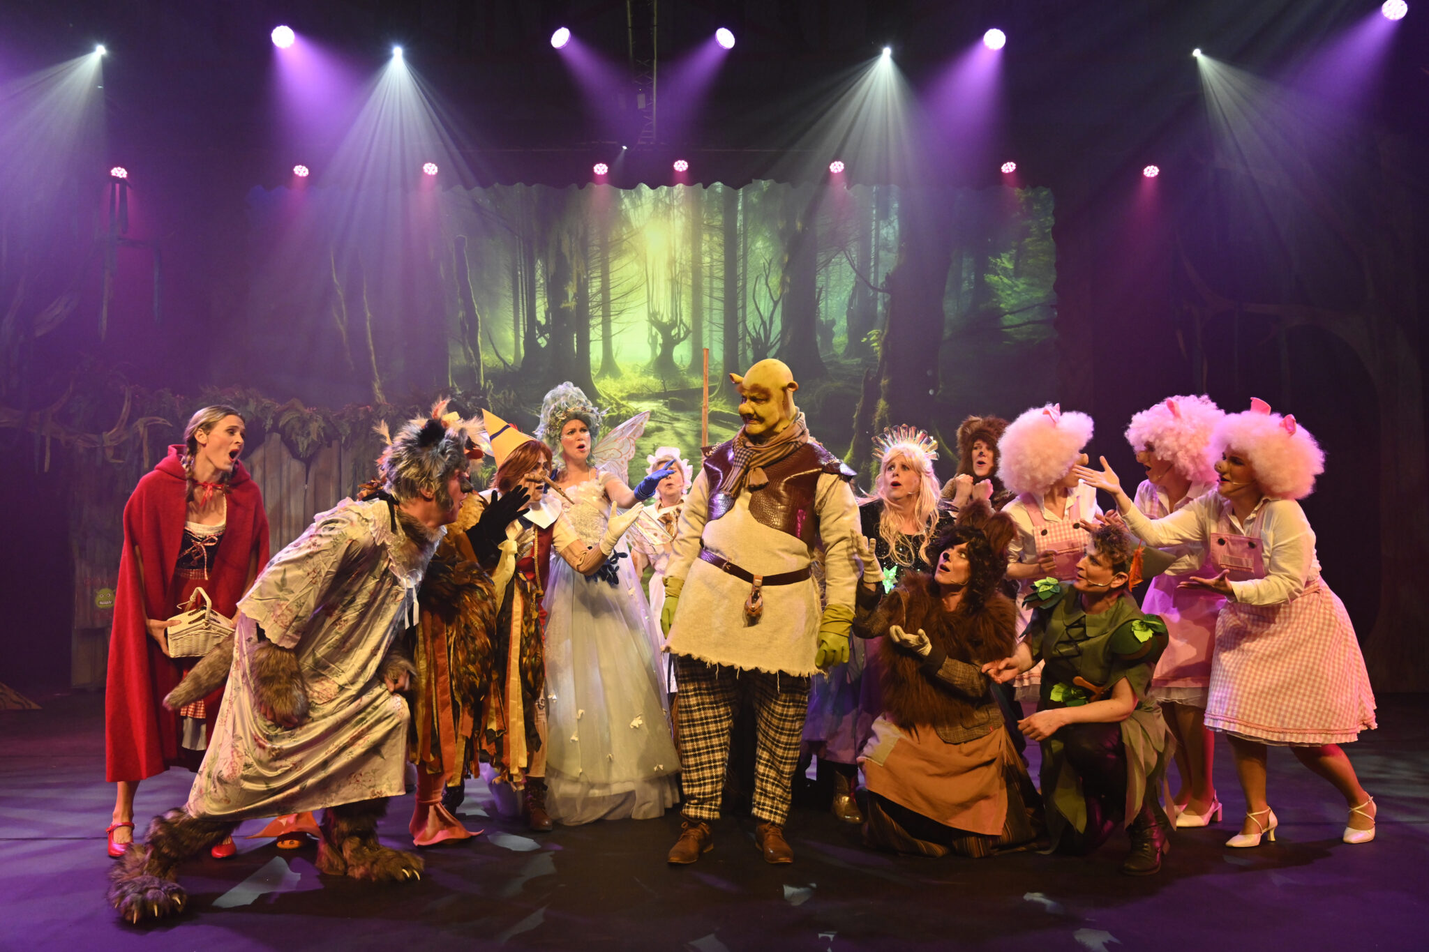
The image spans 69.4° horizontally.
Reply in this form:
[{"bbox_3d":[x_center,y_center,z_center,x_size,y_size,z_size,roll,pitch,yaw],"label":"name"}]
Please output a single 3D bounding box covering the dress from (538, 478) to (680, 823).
[{"bbox_3d":[-0.462,0.742,4.570,0.600,1.470,0.580,0,-2,-14],"label":"dress"}]

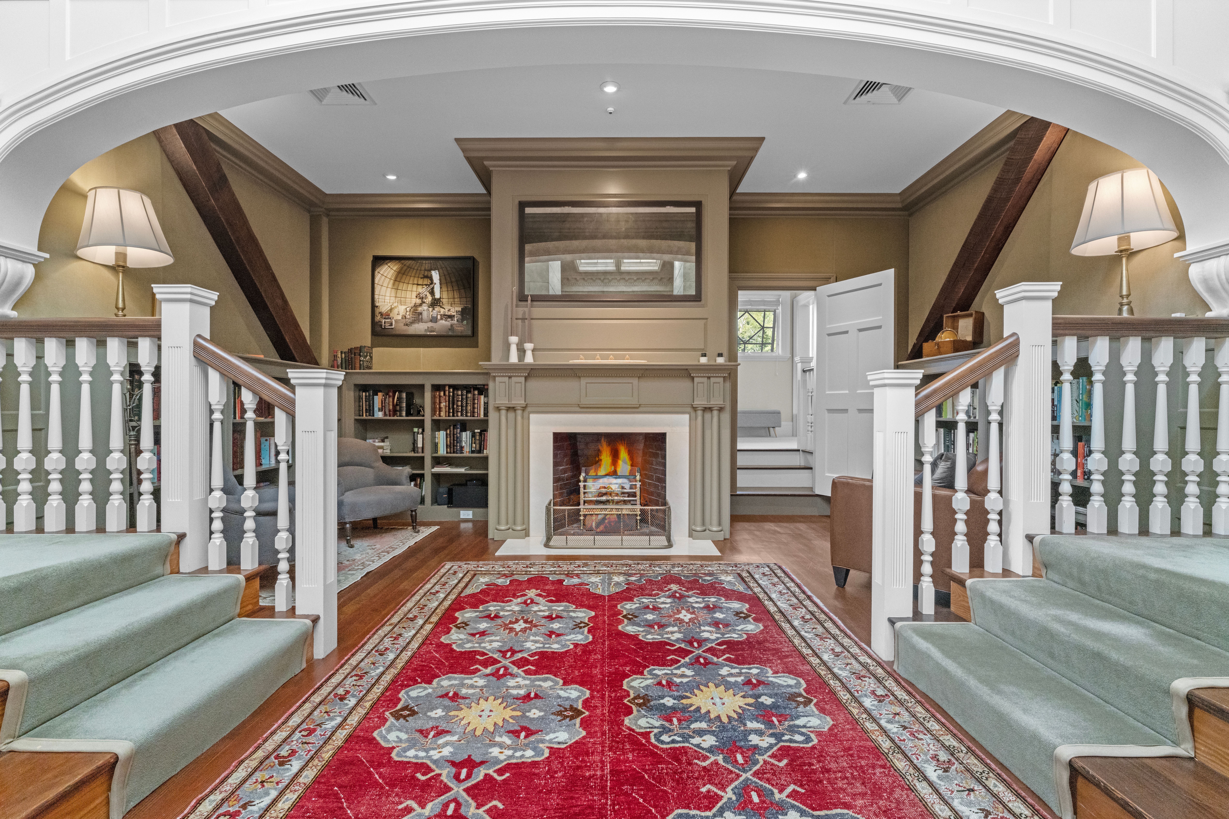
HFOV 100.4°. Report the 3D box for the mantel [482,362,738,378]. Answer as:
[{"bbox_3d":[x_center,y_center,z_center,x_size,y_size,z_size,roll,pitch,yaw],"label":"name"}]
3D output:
[{"bbox_3d":[-0.040,-0.305,4.090,2.020,0.115,0.230,0,0,0],"label":"mantel"}]

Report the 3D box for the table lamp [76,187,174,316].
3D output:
[{"bbox_3d":[-2.650,-0.753,2.766,0.390,0.790,0.390,0,0,-1],"label":"table lamp"}]

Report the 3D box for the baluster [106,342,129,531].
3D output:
[{"bbox_3d":[-2.129,0.108,2.190,0.043,0.820,0.043,0,0,-1],"label":"baluster"}]

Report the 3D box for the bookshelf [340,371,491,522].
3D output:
[{"bbox_3d":[-1.800,0.341,4.910,1.480,1.400,0.290,0,0,-1],"label":"bookshelf"}]

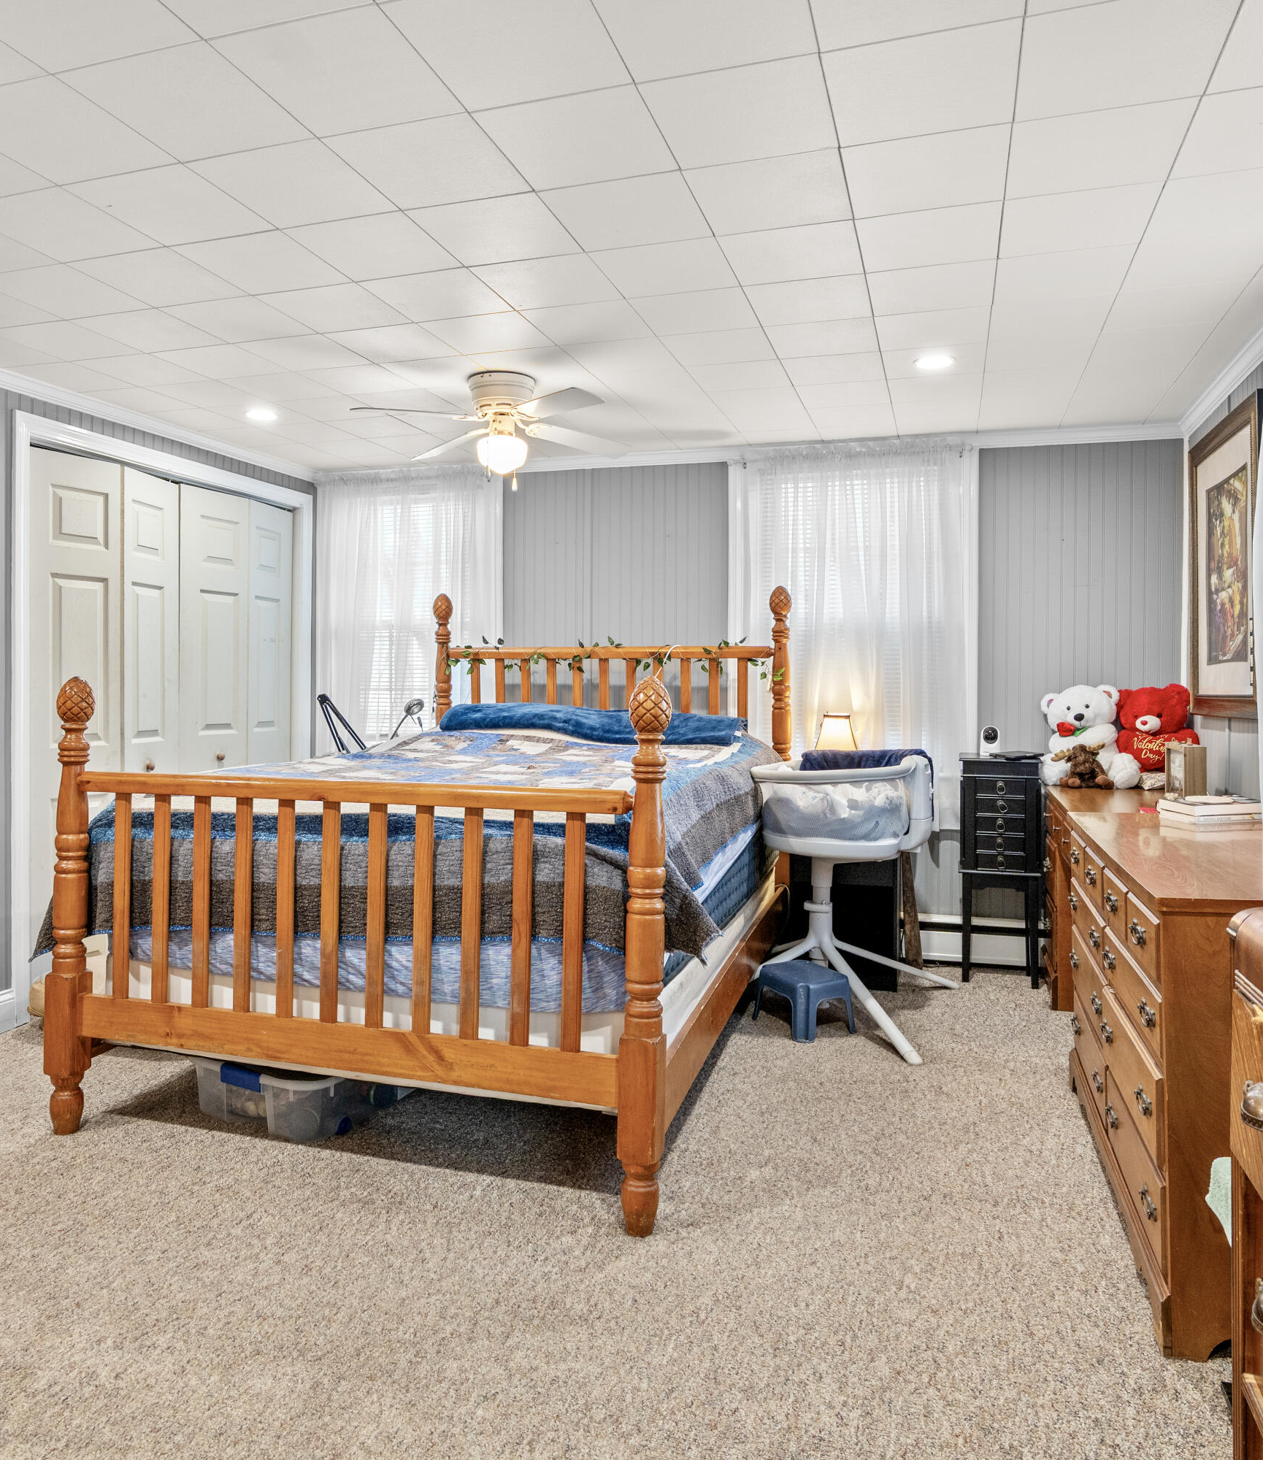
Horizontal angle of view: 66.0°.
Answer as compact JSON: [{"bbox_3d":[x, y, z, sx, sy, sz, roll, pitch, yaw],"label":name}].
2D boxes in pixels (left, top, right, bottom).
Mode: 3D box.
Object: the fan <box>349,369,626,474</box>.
[{"bbox_3d":[-0.457,-1.075,3.460,0.980,0.340,0.980,1,2,17],"label":"fan"}]

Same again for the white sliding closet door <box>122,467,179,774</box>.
[{"bbox_3d":[-1.885,-0.028,3.830,0.042,1.940,0.350,1,2,9],"label":"white sliding closet door"}]

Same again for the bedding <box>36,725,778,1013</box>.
[{"bbox_3d":[-0.486,0.319,3.189,1.820,0.572,1.758,1,3,17],"label":"bedding"}]

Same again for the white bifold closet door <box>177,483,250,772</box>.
[{"bbox_3d":[-1.775,-0.022,4.130,0.040,1.930,0.370,1,2,22],"label":"white bifold closet door"}]

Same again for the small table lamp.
[{"bbox_3d":[0.821,0.104,3.890,0.177,0.364,0.177,1,3,16],"label":"small table lamp"}]

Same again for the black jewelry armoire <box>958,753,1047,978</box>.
[{"bbox_3d":[1.425,0.532,3.773,0.291,0.858,0.224,1,3,16],"label":"black jewelry armoire"}]

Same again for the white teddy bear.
[{"bbox_3d":[1.759,0.020,3.740,0.370,0.385,0.290,1,2,24],"label":"white teddy bear"}]

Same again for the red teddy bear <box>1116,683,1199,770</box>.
[{"bbox_3d":[2.000,0.006,3.700,0.310,0.350,0.260,1,2,31],"label":"red teddy bear"}]

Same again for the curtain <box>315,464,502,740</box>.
[{"bbox_3d":[-1.040,-0.488,4.550,0.950,1.520,0.100,0,2,14],"label":"curtain"}]

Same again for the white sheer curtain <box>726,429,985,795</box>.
[{"bbox_3d":[0.921,-0.408,4.093,0.981,1.596,0.094,1,3,15],"label":"white sheer curtain"}]

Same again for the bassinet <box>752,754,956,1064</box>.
[{"bbox_3d":[0.729,0.546,3.530,0.790,0.900,0.870,1,2,24],"label":"bassinet"}]

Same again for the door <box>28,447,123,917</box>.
[{"bbox_3d":[-1.988,-0.010,3.505,0.042,1.940,0.354,1,3,25],"label":"door"}]

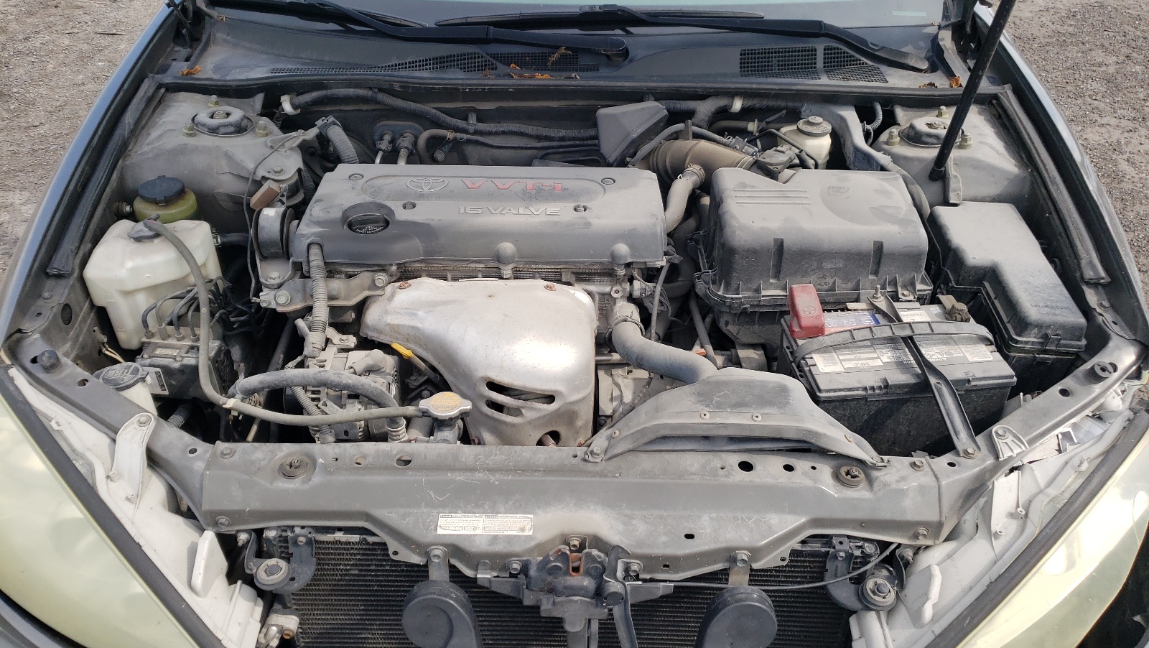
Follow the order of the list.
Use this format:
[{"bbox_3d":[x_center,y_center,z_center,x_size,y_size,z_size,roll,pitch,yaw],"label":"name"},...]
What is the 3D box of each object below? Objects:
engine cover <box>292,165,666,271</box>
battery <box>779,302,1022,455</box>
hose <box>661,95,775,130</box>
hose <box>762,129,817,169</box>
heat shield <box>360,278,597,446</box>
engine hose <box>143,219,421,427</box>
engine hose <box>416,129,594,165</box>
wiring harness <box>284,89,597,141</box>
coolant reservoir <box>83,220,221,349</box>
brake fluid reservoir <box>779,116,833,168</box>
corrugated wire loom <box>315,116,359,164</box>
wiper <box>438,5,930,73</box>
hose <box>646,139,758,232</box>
[{"bbox_3d":[-0.129,-0.166,1.276,0.505,0.080,0.215,0,33,0],"label":"engine cover"},{"bbox_3d":[0.439,0.117,1.238,0.262,0.225,0.172,-3,34,-2],"label":"battery"},{"bbox_3d":[0.251,-0.373,1.521,0.205,0.060,0.050,0,33,0],"label":"hose"},{"bbox_3d":[0.350,-0.279,1.403,0.084,0.048,0.055,0,33,0],"label":"hose"},{"bbox_3d":[-0.124,0.059,1.197,0.305,0.210,0.150,0,33,0],"label":"heat shield"},{"bbox_3d":[-0.392,-0.009,1.141,0.420,0.150,0.290,0,33,0],"label":"engine hose"},{"bbox_3d":[-0.115,-0.295,1.454,0.300,0.065,0.060,0,34,0],"label":"engine hose"},{"bbox_3d":[-0.223,-0.357,1.461,0.530,0.090,0.060,0,34,0],"label":"wiring harness"},{"bbox_3d":[-0.594,-0.065,1.232,0.168,0.155,0.130,0,34,0],"label":"coolant reservoir"},{"bbox_3d":[0.392,-0.301,1.460,0.075,0.100,0.095,0,33,0],"label":"brake fluid reservoir"},{"bbox_3d":[-0.381,-0.294,1.396,0.058,0.075,0.055,0,33,0],"label":"corrugated wire loom"},{"bbox_3d":[0.184,-0.496,1.510,0.840,0.080,0.100,3,34,3],"label":"wiper"},{"bbox_3d":[0.190,-0.219,1.311,0.175,0.115,0.120,0,34,0],"label":"hose"}]

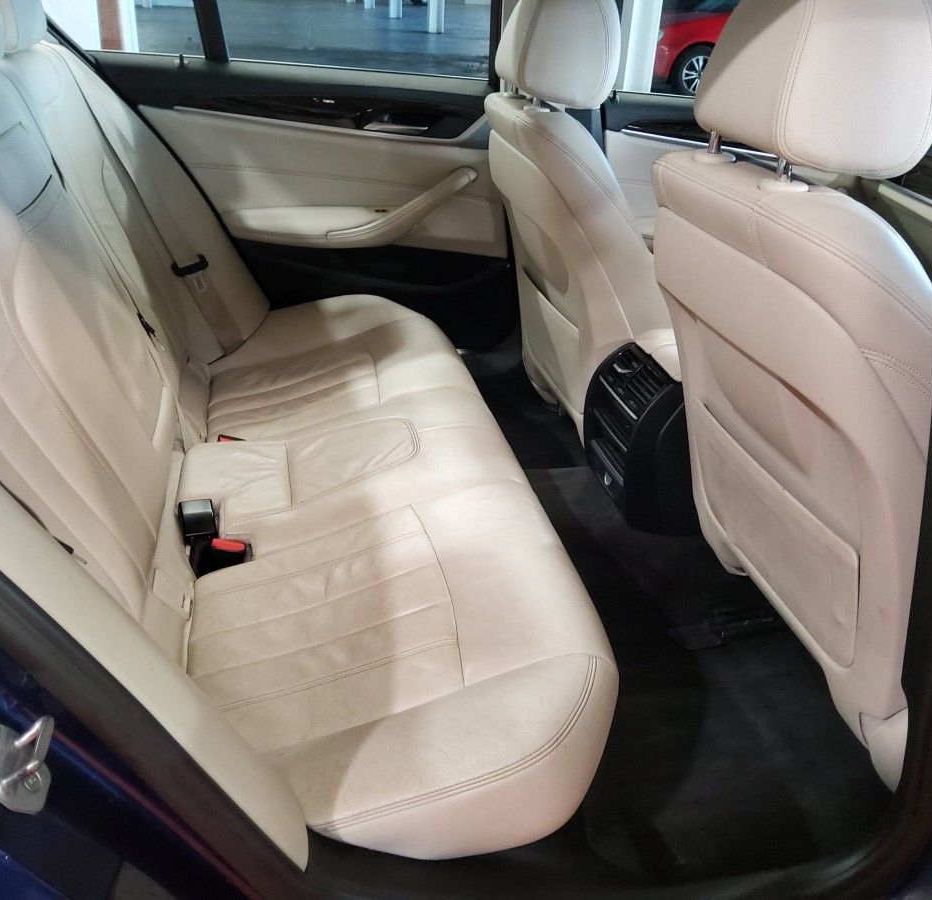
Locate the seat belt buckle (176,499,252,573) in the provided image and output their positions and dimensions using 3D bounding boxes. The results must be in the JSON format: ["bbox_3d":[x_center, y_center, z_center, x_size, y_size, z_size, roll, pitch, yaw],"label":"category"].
[{"bbox_3d":[-0.364,0.127,1.304,0.100,0.075,0.085,-3,28,-11],"label":"seat belt buckle"}]

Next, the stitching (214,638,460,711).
[{"bbox_3d":[-0.144,0.256,1.025,0.285,0.012,0.016,-16,30,-4],"label":"stitching"}]

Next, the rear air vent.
[{"bbox_3d":[0.291,-0.025,1.524,0.120,0.270,0.200,-3,28,-11],"label":"rear air vent"}]

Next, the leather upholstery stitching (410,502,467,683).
[{"bbox_3d":[-0.035,0.165,1.134,0.024,0.015,0.375,-16,30,-4],"label":"leather upholstery stitching"}]

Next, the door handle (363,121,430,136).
[{"bbox_3d":[-0.147,-0.679,1.904,0.135,0.022,0.030,-3,28,-11],"label":"door handle"}]

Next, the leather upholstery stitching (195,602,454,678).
[{"bbox_3d":[-0.168,0.227,1.081,0.318,0.012,0.012,-16,30,-4],"label":"leather upholstery stitching"}]

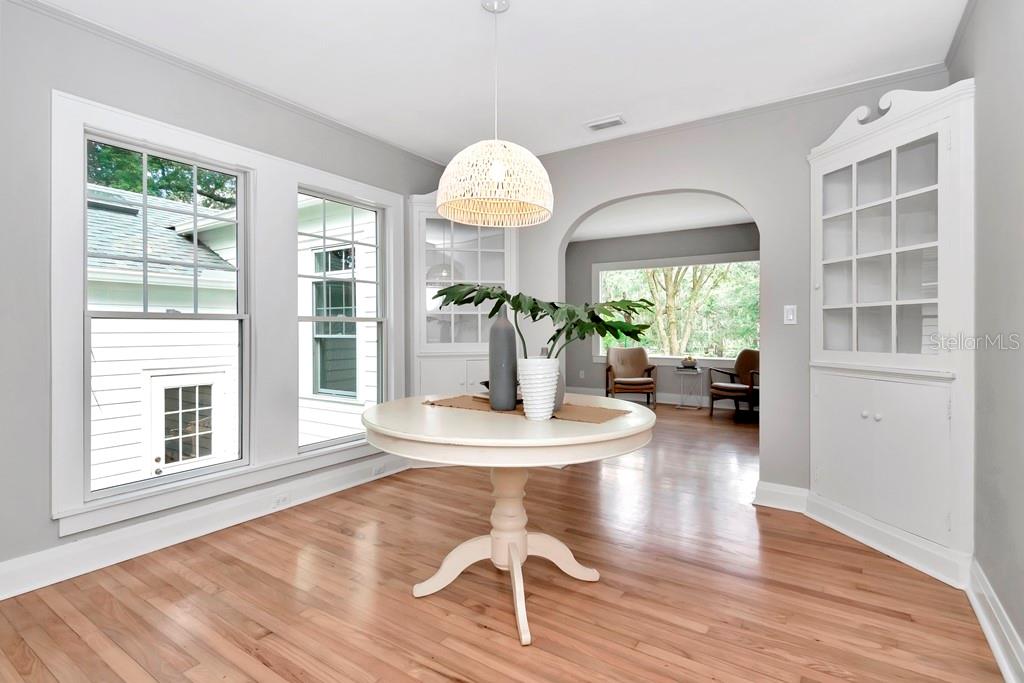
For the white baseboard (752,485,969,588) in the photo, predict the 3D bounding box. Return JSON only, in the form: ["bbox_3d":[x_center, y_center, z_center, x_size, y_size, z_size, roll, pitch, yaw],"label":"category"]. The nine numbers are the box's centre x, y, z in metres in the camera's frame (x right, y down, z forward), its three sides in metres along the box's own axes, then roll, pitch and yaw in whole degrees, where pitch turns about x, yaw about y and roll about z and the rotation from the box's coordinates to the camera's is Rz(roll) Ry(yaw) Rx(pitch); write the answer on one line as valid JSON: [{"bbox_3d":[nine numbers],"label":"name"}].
[{"bbox_3d":[1.671,0.944,2.334,0.180,0.147,0.970,0,1,-14],"label":"white baseboard"}]

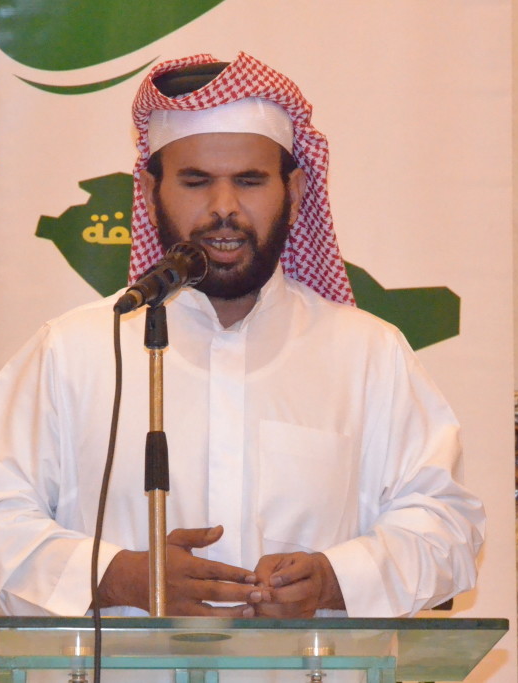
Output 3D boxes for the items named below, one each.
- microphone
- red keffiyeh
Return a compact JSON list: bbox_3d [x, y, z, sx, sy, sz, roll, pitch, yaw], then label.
[{"bbox_3d":[-0.110,-0.066,3.940,0.054,0.056,0.200,0,16,27],"label":"microphone"},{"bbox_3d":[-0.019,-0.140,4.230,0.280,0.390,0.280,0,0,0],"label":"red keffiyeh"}]

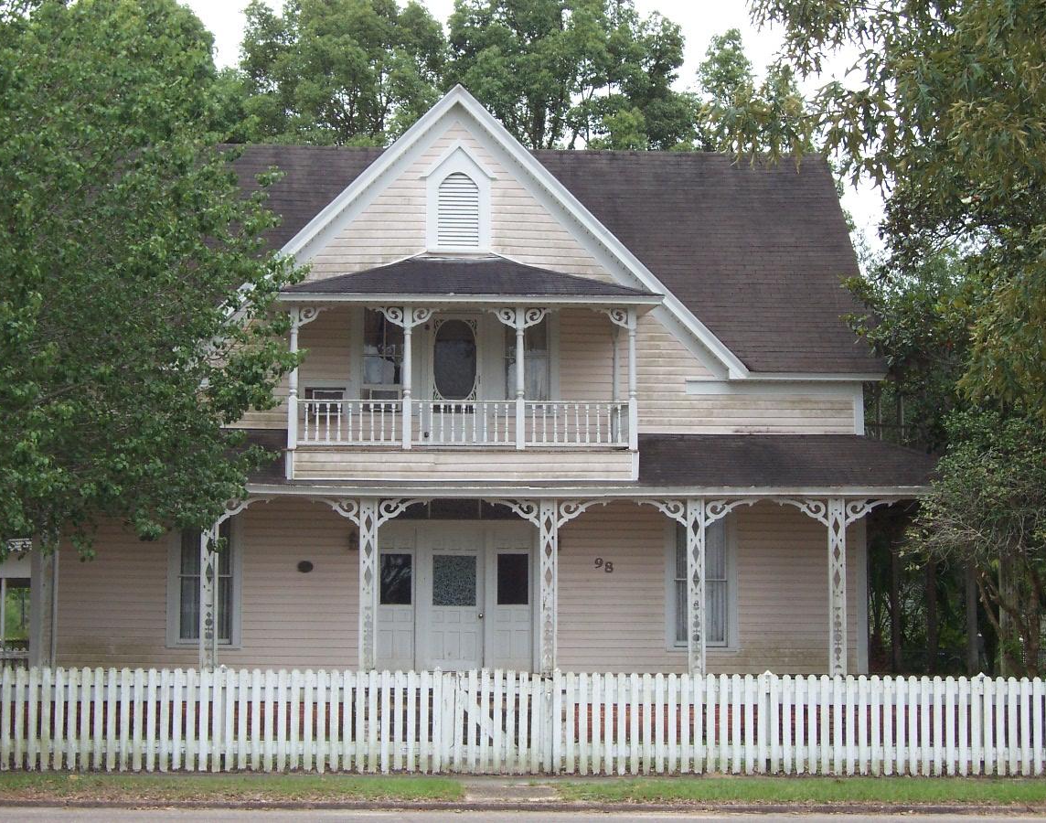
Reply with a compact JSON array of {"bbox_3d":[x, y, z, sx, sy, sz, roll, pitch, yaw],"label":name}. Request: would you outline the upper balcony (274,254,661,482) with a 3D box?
[{"bbox_3d":[-0.890,-0.752,35.754,5.783,3.764,2.907,0,-5,-3],"label":"upper balcony"}]

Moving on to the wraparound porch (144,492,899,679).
[{"bbox_3d":[-0.103,2.817,35.560,12.342,3.029,2.754,0,-5,-3],"label":"wraparound porch"}]

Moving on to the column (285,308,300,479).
[{"bbox_3d":[-3.436,-0.297,34.477,0.143,2.519,0.143,0,-5,-3],"label":"column"}]

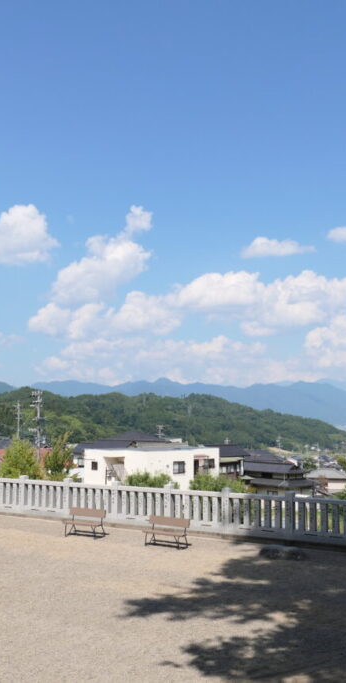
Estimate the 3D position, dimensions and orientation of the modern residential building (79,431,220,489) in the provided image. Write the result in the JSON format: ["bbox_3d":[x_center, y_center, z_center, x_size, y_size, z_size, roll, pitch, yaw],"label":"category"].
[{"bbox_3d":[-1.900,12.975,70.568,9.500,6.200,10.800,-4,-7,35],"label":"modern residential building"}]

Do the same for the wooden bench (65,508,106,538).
[{"bbox_3d":[-2.440,5.023,19.665,1.170,0.700,0.520,-3,-6,29],"label":"wooden bench"}]

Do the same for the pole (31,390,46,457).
[{"bbox_3d":[-16.499,12.185,87.240,1.750,12.200,0.900,3,-6,-30],"label":"pole"}]

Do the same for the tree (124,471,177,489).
[{"bbox_3d":[-1.120,7.706,35.415,2.700,2.400,2.300,0,-6,0],"label":"tree"}]

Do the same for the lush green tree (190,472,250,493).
[{"bbox_3d":[2.569,8.752,37.342,3.400,3.700,2.800,0,-5,0],"label":"lush green tree"}]

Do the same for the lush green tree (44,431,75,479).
[{"bbox_3d":[-6.863,8.039,42.432,2.000,5.300,2.000,0,-5,0],"label":"lush green tree"}]

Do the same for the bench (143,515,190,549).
[{"bbox_3d":[-0.163,5.064,18.868,1.300,0.730,0.490,-3,-7,31],"label":"bench"}]

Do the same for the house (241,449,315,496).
[{"bbox_3d":[16.448,21.580,112.468,10.600,8.600,9.200,-3,-6,32],"label":"house"}]

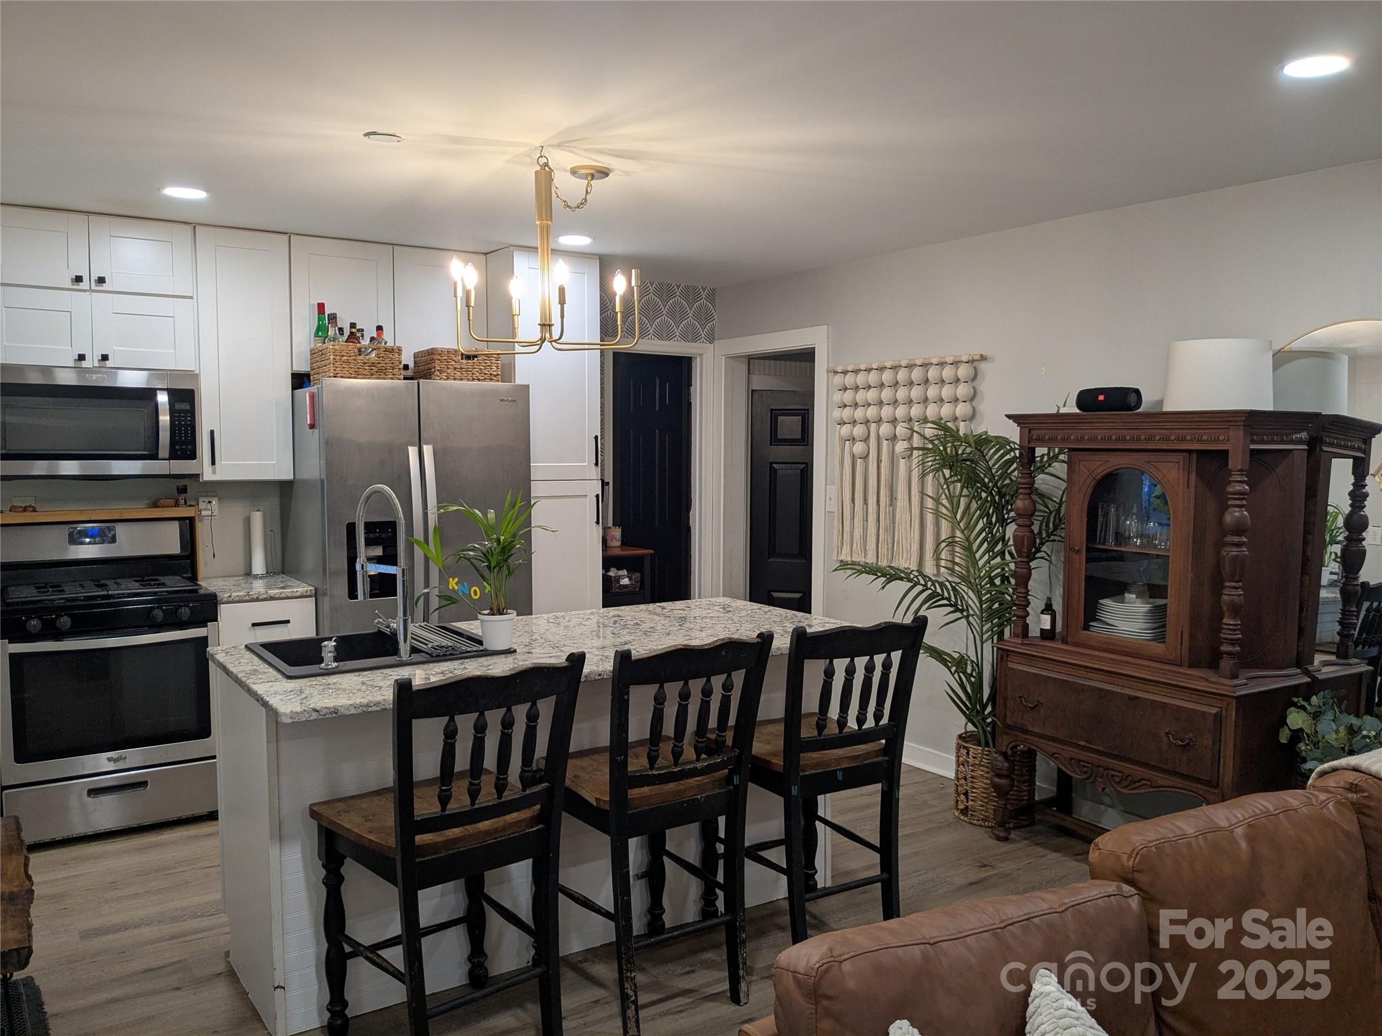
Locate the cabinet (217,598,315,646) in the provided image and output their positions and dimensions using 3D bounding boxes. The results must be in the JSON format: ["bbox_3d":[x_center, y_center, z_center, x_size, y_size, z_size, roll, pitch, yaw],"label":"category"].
[{"bbox_3d":[-1.907,0.751,4.711,0.380,0.878,0.610,-3,5,-33],"label":"cabinet"}]

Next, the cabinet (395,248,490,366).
[{"bbox_3d":[-1.275,-0.983,5.274,0.461,0.600,0.320,-3,5,-33],"label":"cabinet"}]

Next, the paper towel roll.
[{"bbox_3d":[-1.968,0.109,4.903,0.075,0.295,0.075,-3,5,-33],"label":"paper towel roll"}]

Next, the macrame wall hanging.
[{"bbox_3d":[0.977,-0.245,5.061,0.070,0.950,1.010,-3,5,-33],"label":"macrame wall hanging"}]

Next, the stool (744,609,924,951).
[{"bbox_3d":[0.356,0.788,3.293,0.470,1.035,0.550,-2,5,-29],"label":"stool"}]

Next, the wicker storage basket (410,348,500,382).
[{"bbox_3d":[-1.065,-0.664,4.873,0.310,0.170,0.310,-3,5,-33],"label":"wicker storage basket"}]

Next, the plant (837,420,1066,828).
[{"bbox_3d":[1.068,0.413,4.464,0.620,1.615,0.920,-3,5,-33],"label":"plant"}]

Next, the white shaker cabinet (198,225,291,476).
[{"bbox_3d":[-2.016,-0.713,4.808,0.380,1.074,0.320,-3,5,-33],"label":"white shaker cabinet"}]

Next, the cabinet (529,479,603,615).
[{"bbox_3d":[-0.812,0.459,5.519,0.462,1.332,0.620,-3,5,-33],"label":"cabinet"}]

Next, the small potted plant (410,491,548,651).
[{"bbox_3d":[-0.635,0.147,3.251,0.420,0.480,0.360,0,4,0],"label":"small potted plant"}]

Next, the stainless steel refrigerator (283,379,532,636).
[{"bbox_3d":[-1.300,0.288,4.948,0.910,1.772,0.820,-3,5,-33],"label":"stainless steel refrigerator"}]

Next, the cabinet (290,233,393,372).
[{"bbox_3d":[-1.660,-0.966,5.022,0.460,0.600,0.320,-3,5,-33],"label":"cabinet"}]

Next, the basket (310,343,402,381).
[{"bbox_3d":[-1.439,-0.647,4.641,0.300,0.170,0.320,-3,5,-33],"label":"basket"}]

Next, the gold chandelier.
[{"bbox_3d":[-0.451,-0.827,3.303,0.600,0.603,0.600,0,4,0],"label":"gold chandelier"}]

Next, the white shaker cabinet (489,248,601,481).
[{"bbox_3d":[-0.806,-0.748,5.423,0.463,1.086,0.620,-3,5,-33],"label":"white shaker cabinet"}]

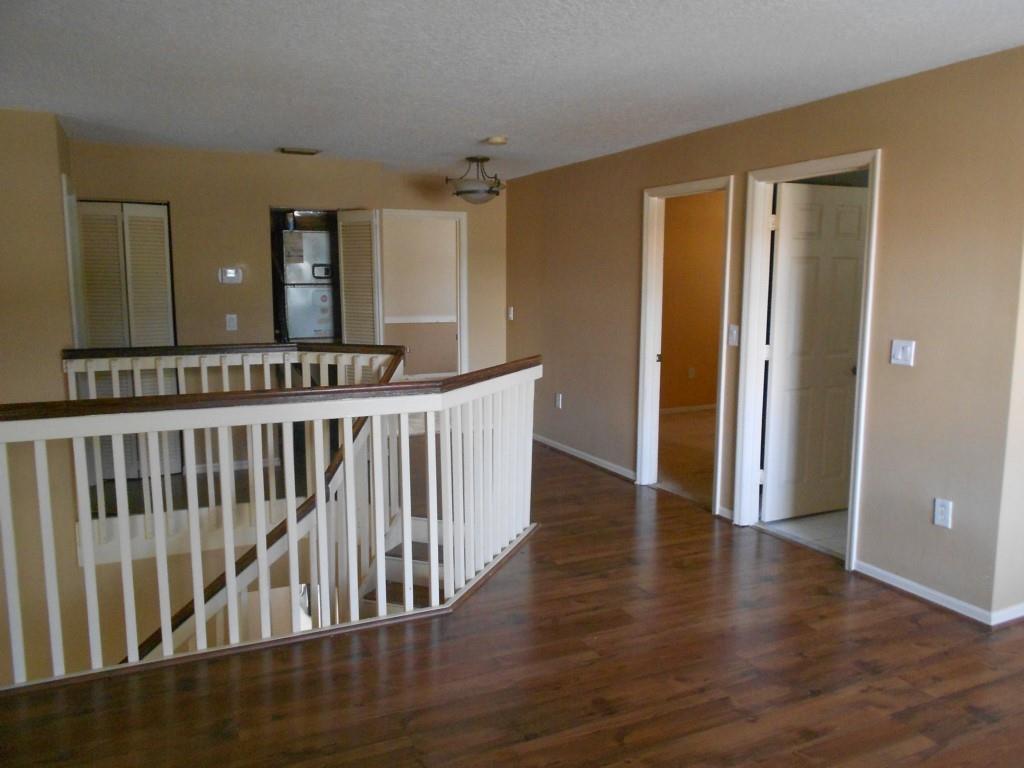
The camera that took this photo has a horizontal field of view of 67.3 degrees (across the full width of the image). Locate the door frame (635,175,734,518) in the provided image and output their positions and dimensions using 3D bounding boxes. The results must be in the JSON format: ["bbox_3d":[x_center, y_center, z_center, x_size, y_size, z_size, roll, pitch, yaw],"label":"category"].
[{"bbox_3d":[1.176,-0.261,5.169,0.145,2.118,0.923,-4,9,-25],"label":"door frame"}]

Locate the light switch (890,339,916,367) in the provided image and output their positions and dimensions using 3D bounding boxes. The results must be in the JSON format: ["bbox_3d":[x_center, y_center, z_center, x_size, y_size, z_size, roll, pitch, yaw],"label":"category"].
[{"bbox_3d":[1.847,-0.146,3.638,0.012,0.115,0.118,-4,9,-25],"label":"light switch"}]

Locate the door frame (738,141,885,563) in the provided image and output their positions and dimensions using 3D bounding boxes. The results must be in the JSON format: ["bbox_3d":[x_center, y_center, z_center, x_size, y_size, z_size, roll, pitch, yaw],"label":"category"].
[{"bbox_3d":[1.623,-0.133,4.249,0.145,2.118,0.905,-4,9,-25],"label":"door frame"}]

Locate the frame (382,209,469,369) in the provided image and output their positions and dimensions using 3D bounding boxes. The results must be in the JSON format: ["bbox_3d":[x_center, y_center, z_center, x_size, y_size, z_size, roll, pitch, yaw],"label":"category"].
[{"bbox_3d":[-0.858,-0.552,7.283,0.910,2.115,0.140,-4,9,-25],"label":"frame"}]

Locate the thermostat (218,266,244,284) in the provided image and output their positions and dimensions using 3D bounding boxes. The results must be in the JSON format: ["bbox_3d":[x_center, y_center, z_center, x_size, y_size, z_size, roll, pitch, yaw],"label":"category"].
[{"bbox_3d":[-2.119,-0.814,5.810,0.157,0.116,0.030,-4,9,-25],"label":"thermostat"}]

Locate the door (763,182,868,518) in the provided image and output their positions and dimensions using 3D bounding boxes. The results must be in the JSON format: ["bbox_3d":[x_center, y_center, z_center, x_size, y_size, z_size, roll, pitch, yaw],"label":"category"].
[{"bbox_3d":[1.882,-0.177,4.766,0.762,2.035,0.040,-4,9,-25],"label":"door"}]

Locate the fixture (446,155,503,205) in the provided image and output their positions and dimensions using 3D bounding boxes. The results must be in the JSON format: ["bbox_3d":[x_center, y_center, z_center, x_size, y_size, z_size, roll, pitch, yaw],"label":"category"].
[{"bbox_3d":[-0.267,-1.568,5.973,0.450,0.355,0.450,0,8,0],"label":"fixture"}]

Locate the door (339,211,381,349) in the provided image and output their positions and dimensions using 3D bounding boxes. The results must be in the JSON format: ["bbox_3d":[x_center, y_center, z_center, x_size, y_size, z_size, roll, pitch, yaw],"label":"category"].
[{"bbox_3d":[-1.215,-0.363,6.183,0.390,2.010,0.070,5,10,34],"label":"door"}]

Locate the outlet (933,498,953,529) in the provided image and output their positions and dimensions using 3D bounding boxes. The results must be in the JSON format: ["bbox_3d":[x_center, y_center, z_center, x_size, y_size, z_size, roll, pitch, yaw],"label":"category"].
[{"bbox_3d":[1.961,0.590,3.501,0.010,0.118,0.078,-4,9,-25],"label":"outlet"}]

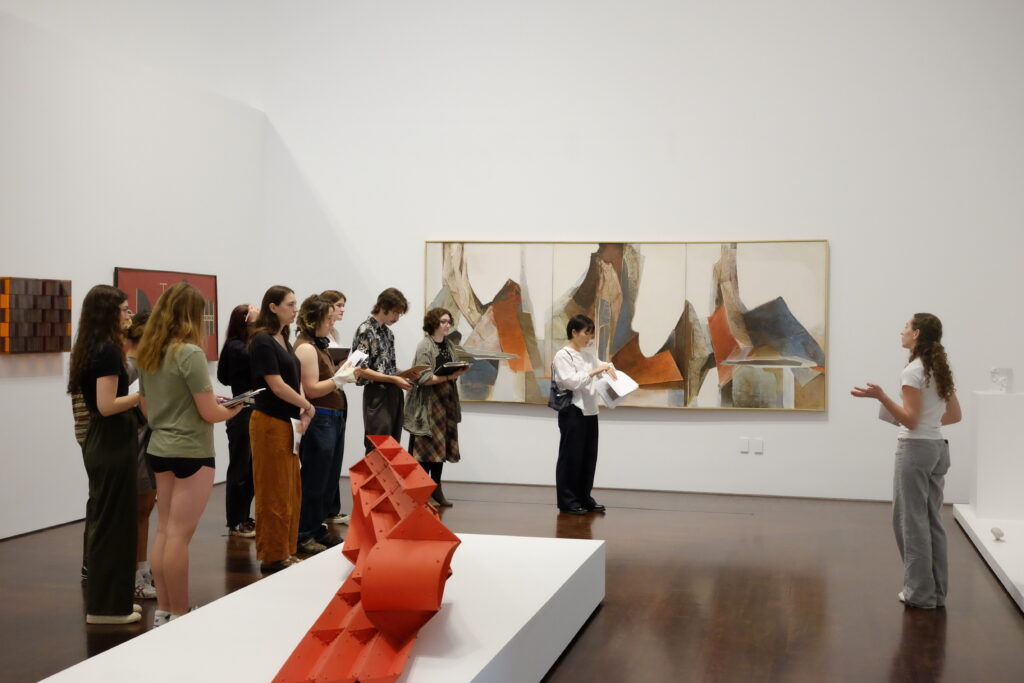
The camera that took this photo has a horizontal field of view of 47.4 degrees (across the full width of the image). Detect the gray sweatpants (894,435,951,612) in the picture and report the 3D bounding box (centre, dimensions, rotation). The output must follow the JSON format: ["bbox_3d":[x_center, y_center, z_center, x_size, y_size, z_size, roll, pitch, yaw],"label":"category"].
[{"bbox_3d":[2.265,0.985,6.413,0.360,0.926,0.290,0,1,-45],"label":"gray sweatpants"}]

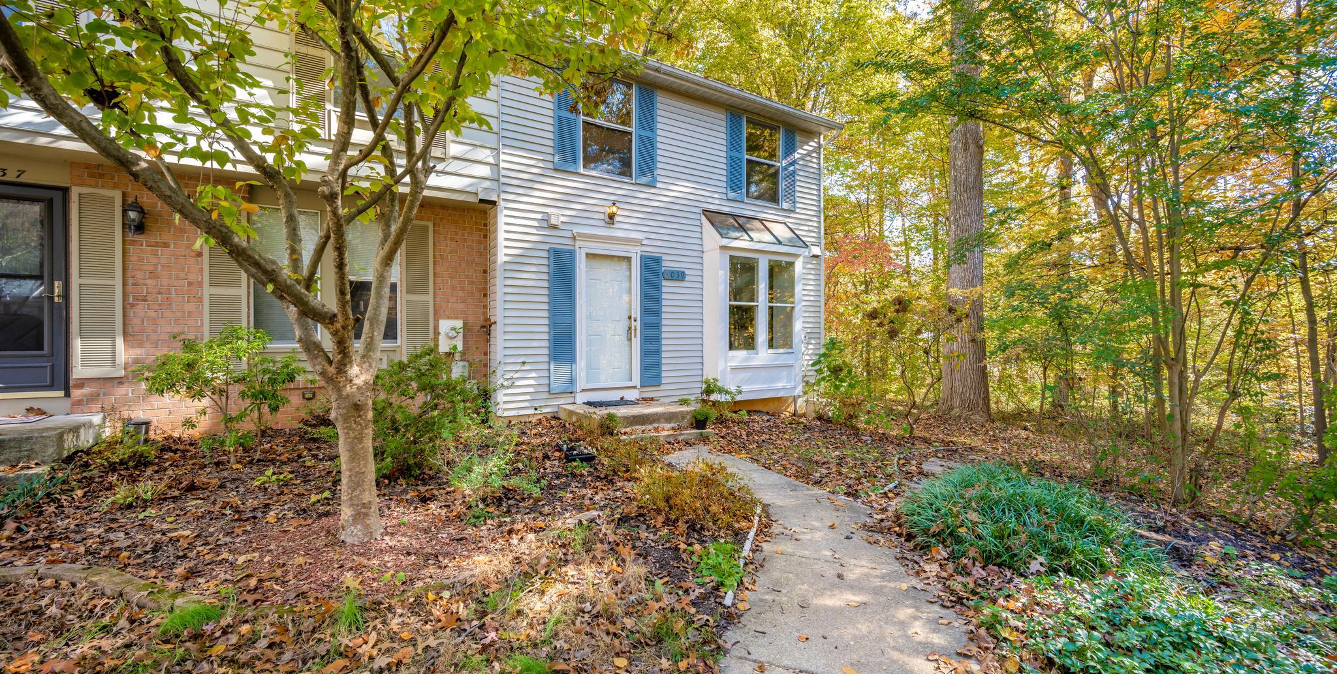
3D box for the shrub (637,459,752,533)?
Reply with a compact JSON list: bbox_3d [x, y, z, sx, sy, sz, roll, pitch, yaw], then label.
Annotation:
[{"bbox_3d":[0.185,1.040,3.620,0.800,0.360,0.700,0,0,-31],"label":"shrub"}]

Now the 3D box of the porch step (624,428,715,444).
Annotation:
[{"bbox_3d":[-0.060,1.207,6.230,1.220,0.130,0.420,0,0,-31],"label":"porch step"}]

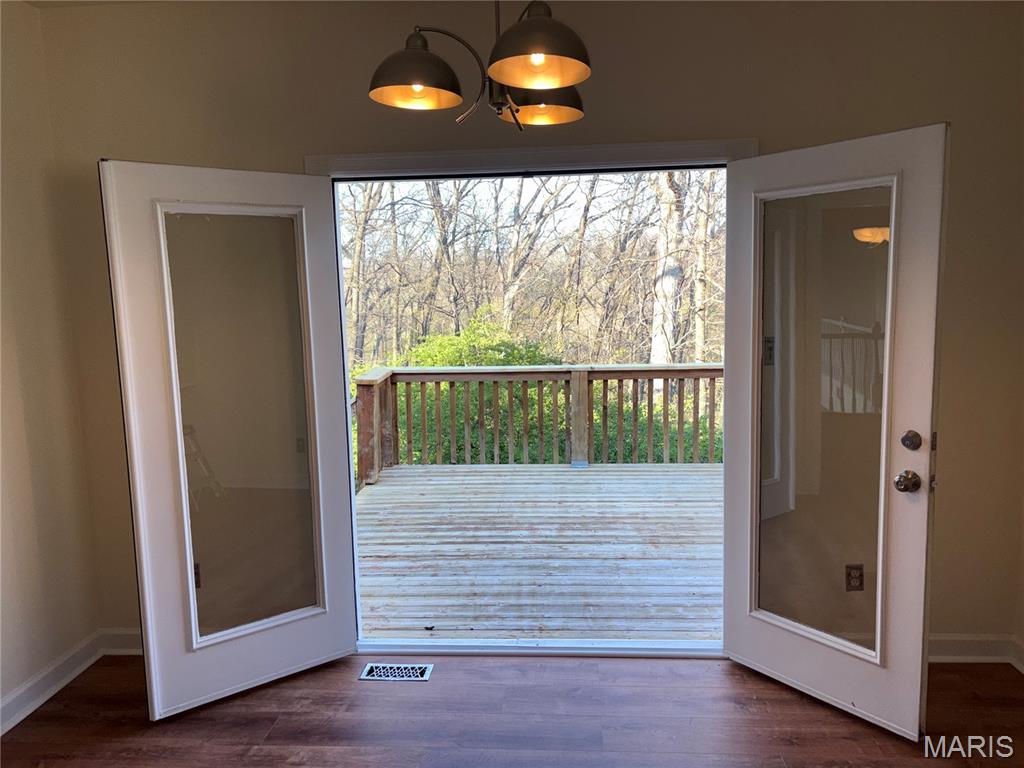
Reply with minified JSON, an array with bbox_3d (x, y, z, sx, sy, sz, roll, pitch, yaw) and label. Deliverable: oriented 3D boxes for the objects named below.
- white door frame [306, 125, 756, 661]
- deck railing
[{"bbox_3d":[0.092,0.115,3.234,1.782,2.123,0.161,-1,7,4],"label":"white door frame"},{"bbox_3d":[0.430,0.321,6.636,3.363,0.944,0.853,-1,7,4],"label":"deck railing"}]

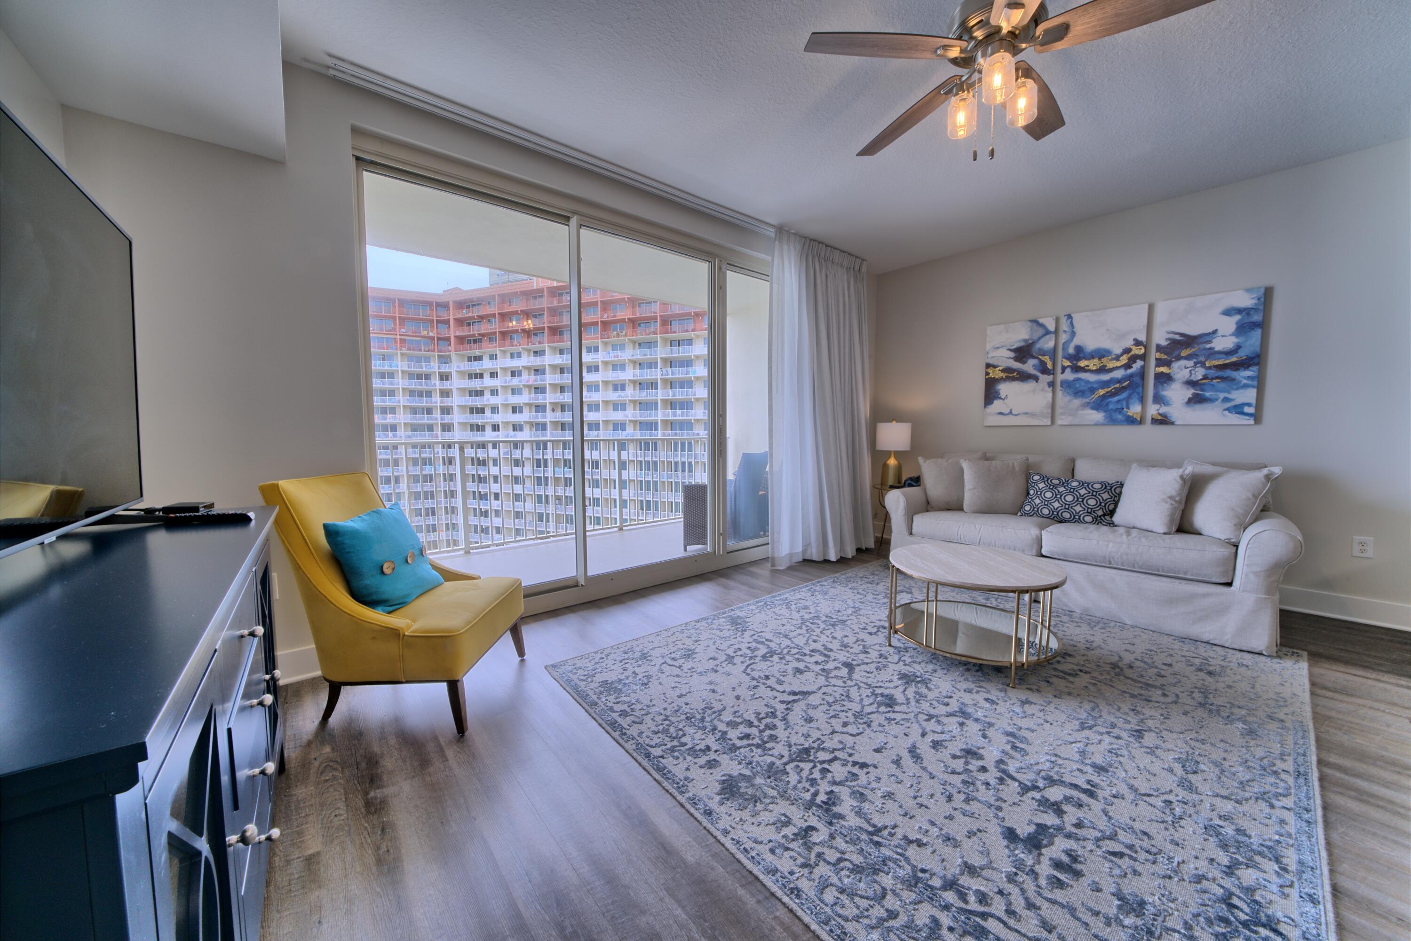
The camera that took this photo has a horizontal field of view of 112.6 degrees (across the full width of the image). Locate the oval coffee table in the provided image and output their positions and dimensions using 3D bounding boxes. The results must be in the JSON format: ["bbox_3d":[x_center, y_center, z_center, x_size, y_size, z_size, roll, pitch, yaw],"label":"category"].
[{"bbox_3d":[1.407,0.704,2.501,0.800,0.443,0.800,-4,6,-39],"label":"oval coffee table"}]

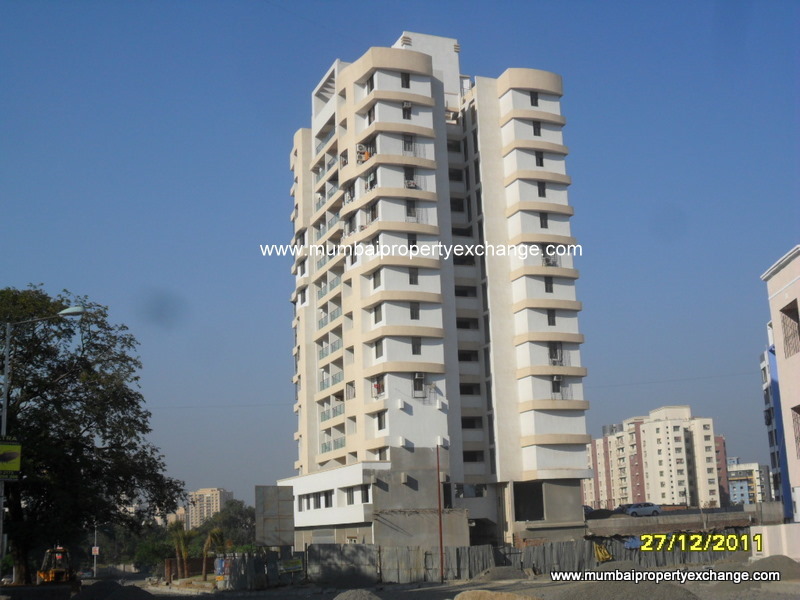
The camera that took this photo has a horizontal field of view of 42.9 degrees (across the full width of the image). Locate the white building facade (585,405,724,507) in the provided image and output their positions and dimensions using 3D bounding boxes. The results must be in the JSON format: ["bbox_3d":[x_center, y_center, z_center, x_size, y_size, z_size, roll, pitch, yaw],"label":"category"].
[{"bbox_3d":[74.486,48.967,307.485,21.500,29.547,50.000,0,-13,-7],"label":"white building facade"}]

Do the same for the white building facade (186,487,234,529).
[{"bbox_3d":[-188.465,215.526,1017.714,34.000,50.949,27.000,-5,-13,15],"label":"white building facade"}]

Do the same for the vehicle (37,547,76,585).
[{"bbox_3d":[-29.219,22.695,86.500,2.300,3.000,5.600,5,-15,-27],"label":"vehicle"}]

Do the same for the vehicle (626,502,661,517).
[{"bbox_3d":[28.734,24.758,120.000,4.150,1.500,1.680,-2,-13,2],"label":"vehicle"}]

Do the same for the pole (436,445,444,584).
[{"bbox_3d":[2.784,14.910,71.057,0.150,9.429,0.150,-2,-13,0],"label":"pole"}]

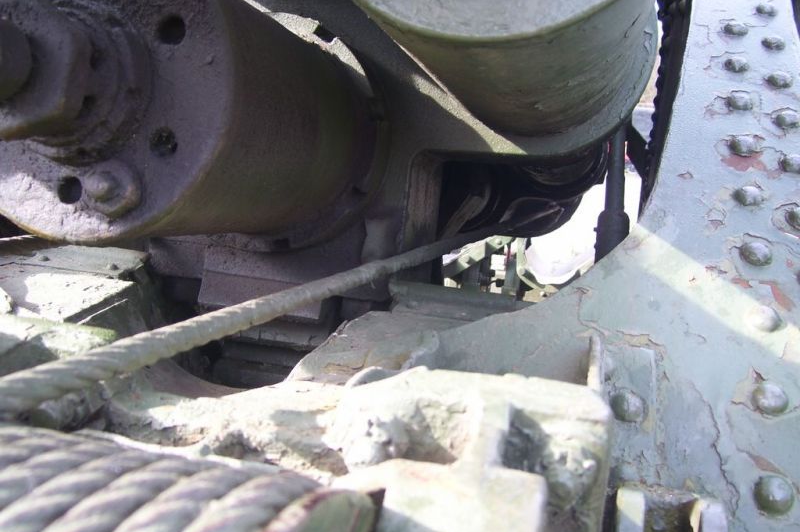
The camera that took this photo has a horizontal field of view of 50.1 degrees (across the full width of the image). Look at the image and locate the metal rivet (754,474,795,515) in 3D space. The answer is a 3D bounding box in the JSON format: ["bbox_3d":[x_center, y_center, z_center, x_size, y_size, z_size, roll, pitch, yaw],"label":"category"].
[{"bbox_3d":[0.308,0.186,0.702,0.032,0.013,0.032,3,43,16],"label":"metal rivet"}]

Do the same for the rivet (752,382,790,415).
[{"bbox_3d":[0.335,0.118,0.771,0.032,0.013,0.032,3,43,16],"label":"rivet"}]

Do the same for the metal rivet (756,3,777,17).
[{"bbox_3d":[0.552,-0.387,1.286,0.030,0.012,0.030,3,43,16],"label":"metal rivet"}]

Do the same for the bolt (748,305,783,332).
[{"bbox_3d":[0.361,0.050,0.842,0.031,0.012,0.031,3,43,16],"label":"bolt"}]

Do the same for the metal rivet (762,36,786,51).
[{"bbox_3d":[0.531,-0.317,1.213,0.032,0.013,0.032,3,43,16],"label":"metal rivet"}]

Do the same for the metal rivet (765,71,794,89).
[{"bbox_3d":[0.509,-0.251,1.144,0.032,0.013,0.032,3,43,16],"label":"metal rivet"}]

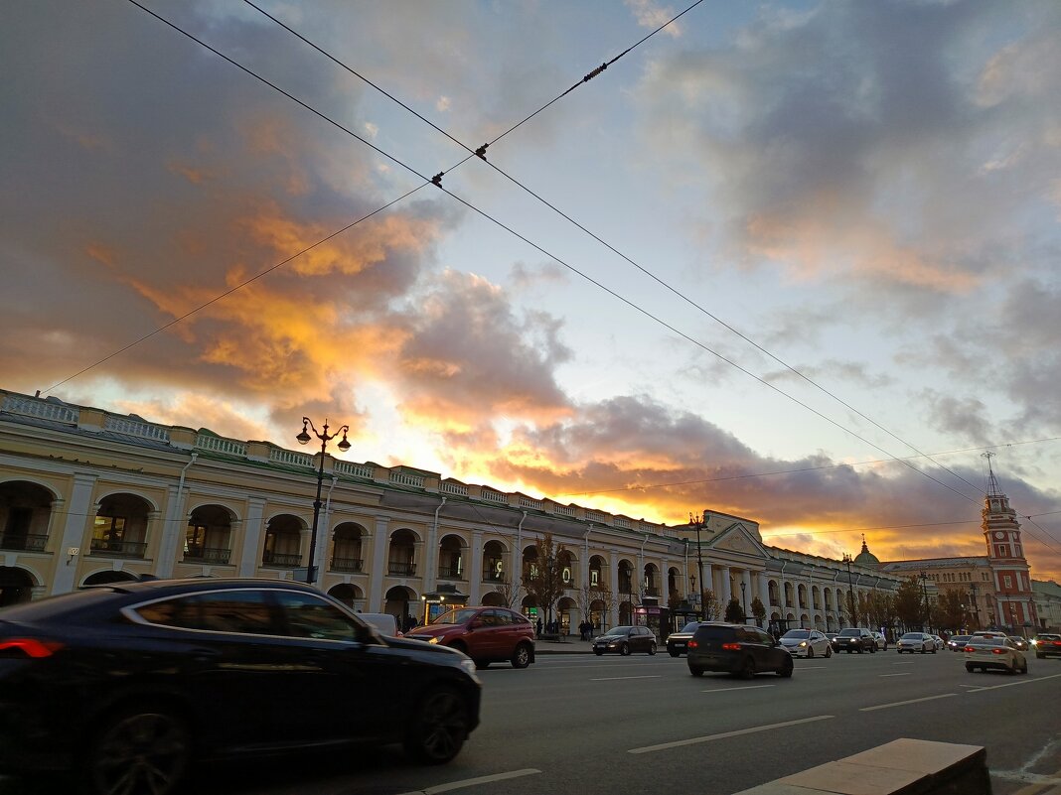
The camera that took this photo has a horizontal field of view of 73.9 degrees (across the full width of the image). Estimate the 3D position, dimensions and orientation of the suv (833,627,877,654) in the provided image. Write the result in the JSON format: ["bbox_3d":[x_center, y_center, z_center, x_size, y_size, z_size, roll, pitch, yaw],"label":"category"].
[{"bbox_3d":[23.974,18.044,52.213,1.888,1.702,4.623,-15,-24,40],"label":"suv"}]

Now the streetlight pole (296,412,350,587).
[{"bbox_3d":[-9.073,5.618,29.670,0.620,9.750,2.650,-15,-24,40],"label":"streetlight pole"}]

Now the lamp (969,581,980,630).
[{"bbox_3d":[72.201,34.959,113.400,0.620,9.750,2.600,-15,-24,40],"label":"lamp"}]

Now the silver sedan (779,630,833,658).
[{"bbox_3d":[15.605,13.921,39.869,1.696,1.467,4.363,-15,-24,40],"label":"silver sedan"}]

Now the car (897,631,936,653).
[{"bbox_3d":[29.515,18.812,53.901,1.808,1.483,4.503,-15,-24,41],"label":"car"}]

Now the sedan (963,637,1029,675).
[{"bbox_3d":[20.081,11.134,30.445,1.786,1.443,4.550,-14,-24,39],"label":"sedan"}]

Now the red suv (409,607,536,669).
[{"bbox_3d":[-1.750,7.353,21.594,1.880,1.740,4.452,-14,-23,38],"label":"red suv"}]

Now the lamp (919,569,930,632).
[{"bbox_3d":[52.720,27.924,93.338,0.620,9.750,2.600,-15,-24,40],"label":"lamp"}]

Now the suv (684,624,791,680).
[{"bbox_3d":[6.469,7.686,21.513,1.820,1.540,4.280,-14,-24,39],"label":"suv"}]

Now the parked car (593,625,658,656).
[{"bbox_3d":[5.203,13.236,38.308,1.810,1.467,4.354,-14,-24,39],"label":"parked car"}]

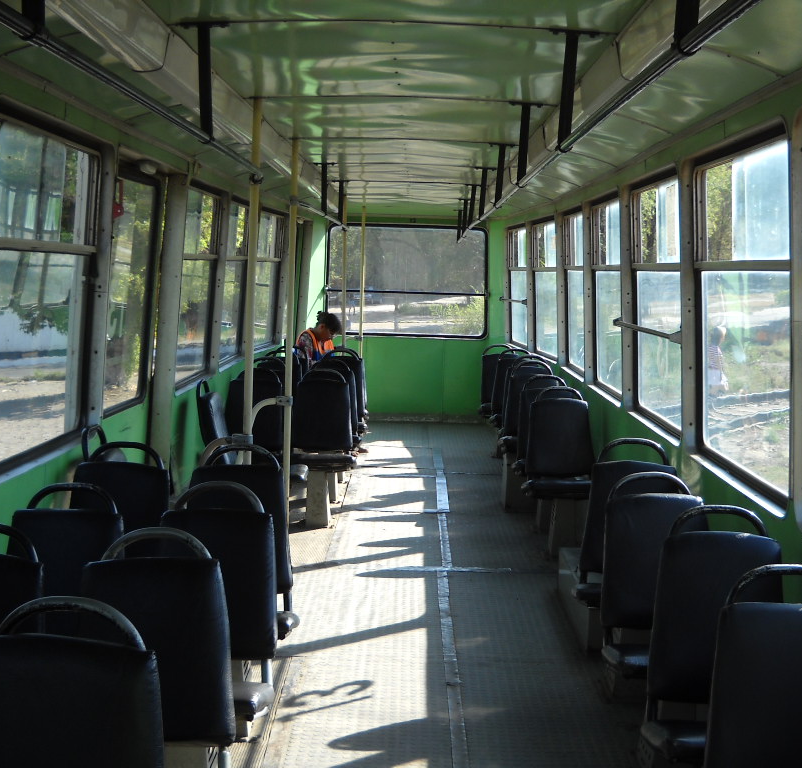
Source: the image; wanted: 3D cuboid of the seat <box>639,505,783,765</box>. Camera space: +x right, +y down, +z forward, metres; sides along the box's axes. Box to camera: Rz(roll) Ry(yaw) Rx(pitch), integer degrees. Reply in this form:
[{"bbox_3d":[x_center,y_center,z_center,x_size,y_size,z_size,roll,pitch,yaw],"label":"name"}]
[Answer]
[{"bbox_3d":[0.819,0.632,3.266,0.420,0.640,0.500,2,5,1],"label":"seat"}]

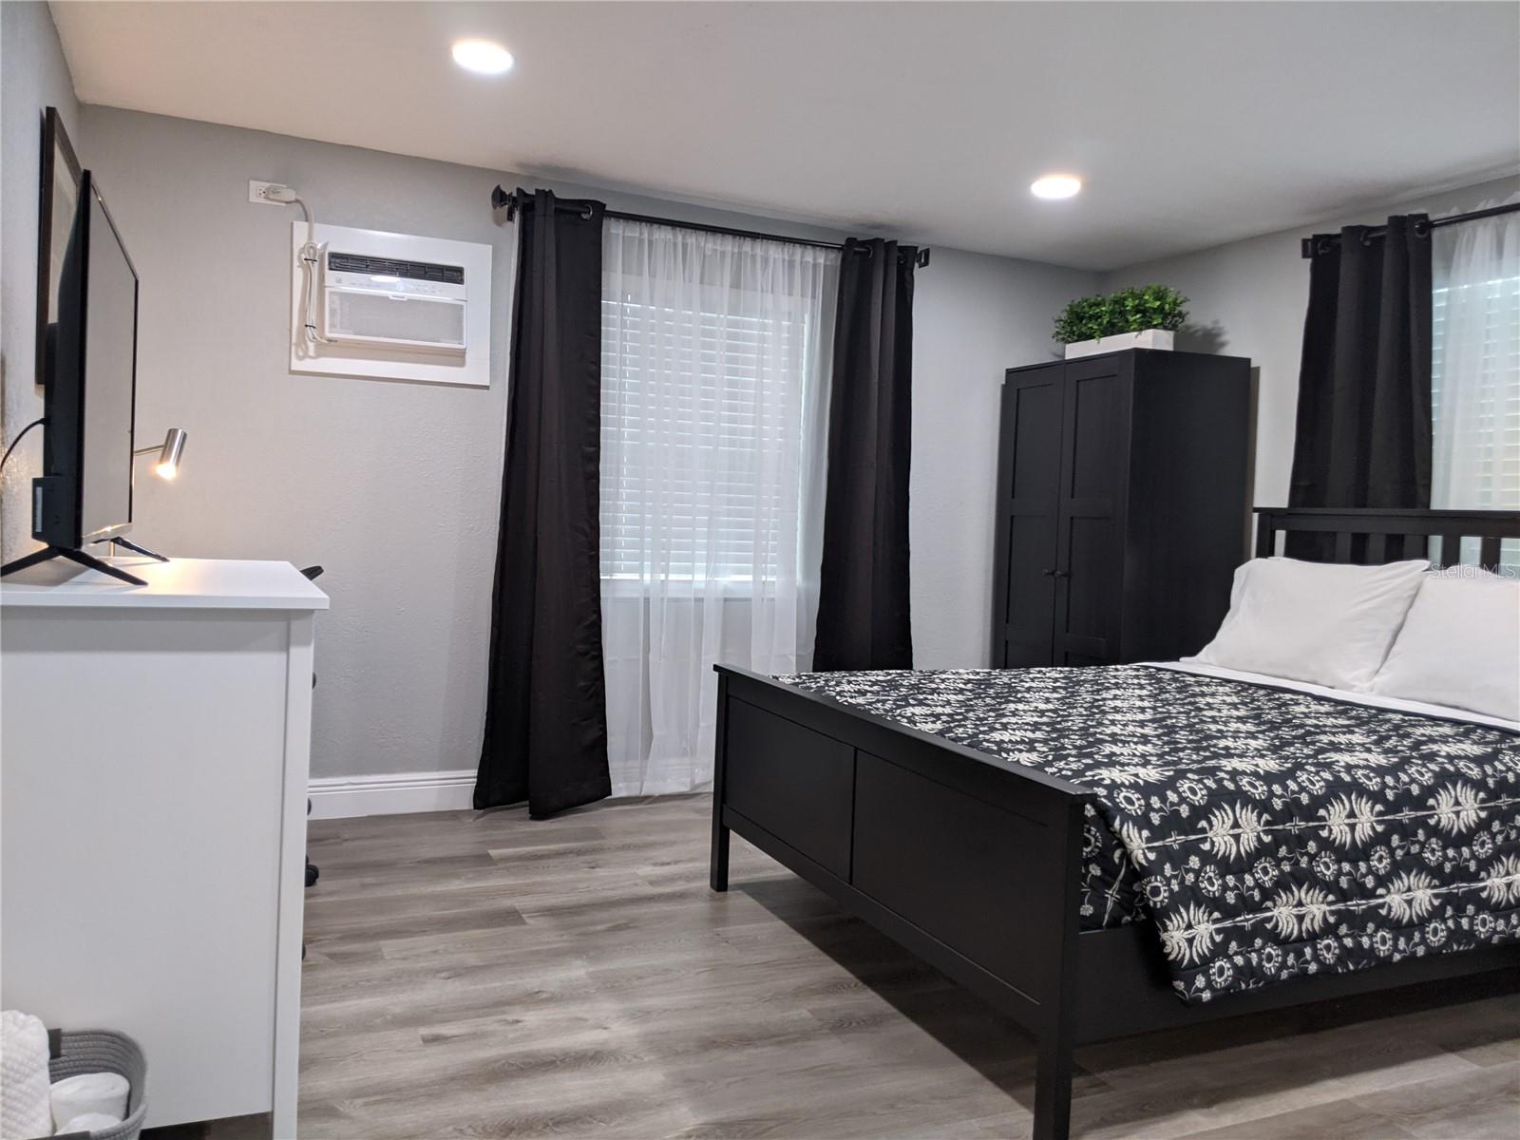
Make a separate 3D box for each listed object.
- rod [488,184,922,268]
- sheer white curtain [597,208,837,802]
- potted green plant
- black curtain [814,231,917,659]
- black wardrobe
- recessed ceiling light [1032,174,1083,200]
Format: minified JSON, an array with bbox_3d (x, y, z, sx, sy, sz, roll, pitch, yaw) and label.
[{"bbox_3d":[-0.127,-1.266,4.446,1.760,0.095,0.135,2,3,-25],"label":"rod"},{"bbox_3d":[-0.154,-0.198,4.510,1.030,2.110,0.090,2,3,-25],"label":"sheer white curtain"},{"bbox_3d":[1.403,-0.955,4.676,0.200,0.266,0.660,2,3,-25],"label":"potted green plant"},{"bbox_3d":[0.431,-0.200,4.734,0.450,2.150,0.140,2,3,-25],"label":"black curtain"},{"bbox_3d":[1.418,0.064,4.829,0.560,1.775,0.790,2,3,-25],"label":"black wardrobe"},{"bbox_3d":[1.004,-1.281,4.011,0.175,0.030,0.175,2,3,-25],"label":"recessed ceiling light"}]

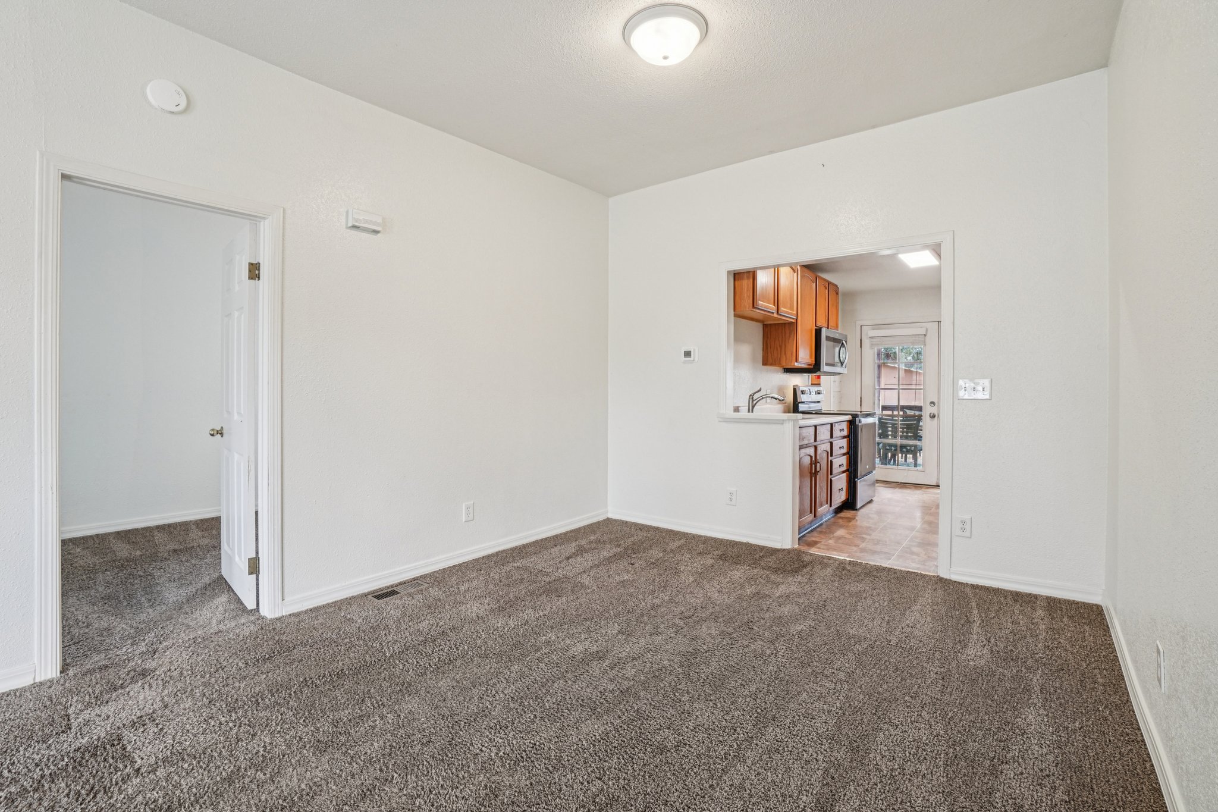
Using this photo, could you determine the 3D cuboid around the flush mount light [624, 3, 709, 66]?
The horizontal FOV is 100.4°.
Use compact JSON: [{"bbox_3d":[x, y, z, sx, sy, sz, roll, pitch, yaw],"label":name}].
[{"bbox_3d":[0.270,-1.718,2.414,0.402,0.130,0.402,0,2,0],"label":"flush mount light"}]

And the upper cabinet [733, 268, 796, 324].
[{"bbox_3d":[1.274,-1.010,4.304,0.315,0.520,0.925,1,2,39],"label":"upper cabinet"}]

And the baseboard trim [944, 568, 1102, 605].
[{"bbox_3d":[2.320,1.010,2.855,0.665,0.077,0.014,1,2,35],"label":"baseboard trim"}]

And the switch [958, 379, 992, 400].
[{"bbox_3d":[2.131,-0.098,2.956,0.162,0.116,0.014,1,2,35],"label":"switch"}]

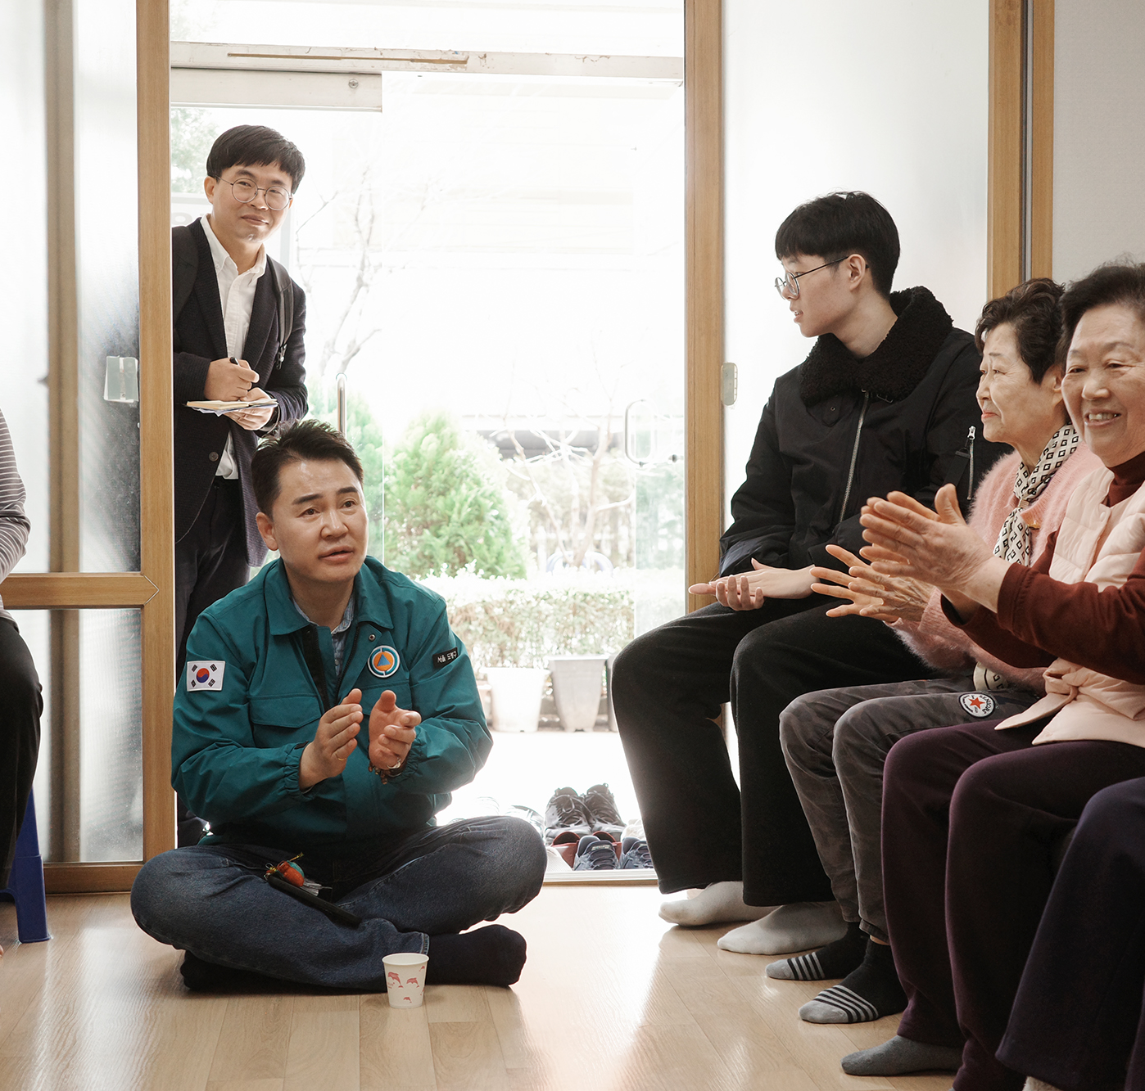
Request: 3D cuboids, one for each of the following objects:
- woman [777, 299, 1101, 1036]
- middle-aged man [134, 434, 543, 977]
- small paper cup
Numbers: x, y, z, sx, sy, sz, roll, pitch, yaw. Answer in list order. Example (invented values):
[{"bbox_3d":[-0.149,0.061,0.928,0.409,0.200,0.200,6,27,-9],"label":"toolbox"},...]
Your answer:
[{"bbox_3d":[0.640,0.143,2.737,0.660,1.080,0.490,0,1,-16],"label":"woman"},{"bbox_3d":[-0.390,0.233,3.049,0.670,0.885,0.620,0,1,-12],"label":"middle-aged man"},{"bbox_3d":[-0.247,0.648,2.709,0.070,0.072,0.070,0,1,0],"label":"small paper cup"}]

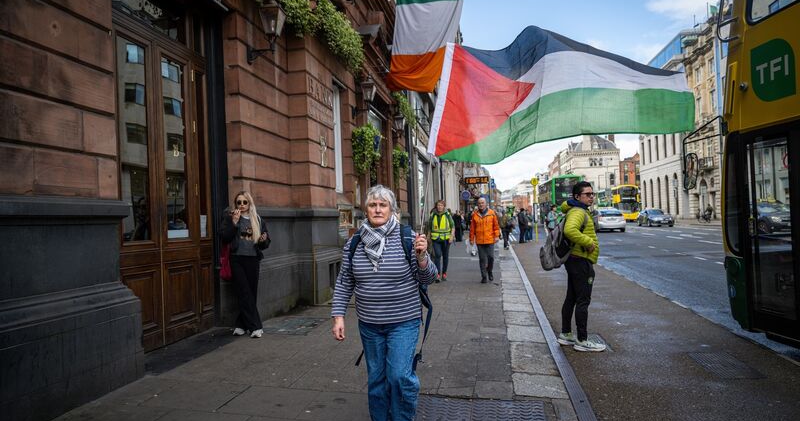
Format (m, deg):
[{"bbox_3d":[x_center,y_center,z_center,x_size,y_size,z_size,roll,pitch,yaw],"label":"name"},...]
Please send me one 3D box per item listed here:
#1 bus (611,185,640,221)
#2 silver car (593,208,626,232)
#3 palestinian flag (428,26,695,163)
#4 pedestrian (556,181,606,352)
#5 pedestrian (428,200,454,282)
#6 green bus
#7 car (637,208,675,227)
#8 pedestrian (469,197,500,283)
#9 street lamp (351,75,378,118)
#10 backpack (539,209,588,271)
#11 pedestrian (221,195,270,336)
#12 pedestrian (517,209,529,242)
[{"bbox_3d":[28.852,-0.690,69.911,2.550,4.300,11.000,-3,-1,10],"label":"bus"},{"bbox_3d":[13.950,0.660,36.300,1.760,1.490,4.460,-2,-1,10],"label":"silver car"},{"bbox_3d":[0.885,-0.690,3.120,1.470,0.800,0.380,-2,-1,12],"label":"palestinian flag"},{"bbox_3d":[1.896,0.565,5.570,0.480,1.720,0.520,-3,-1,17],"label":"pedestrian"},{"bbox_3d":[0.852,0.634,10.900,0.540,1.680,0.420,-2,-1,10],"label":"pedestrian"},{"bbox_3d":[13.971,-0.420,46.401,2.550,4.300,11.000,-3,-1,10],"label":"green bus"},{"bbox_3d":[21.300,0.590,44.800,1.800,1.460,4.450,-2,-1,9],"label":"car"},{"bbox_3d":[1.771,0.621,11.150,0.620,1.780,0.450,-2,-1,10],"label":"pedestrian"},{"bbox_3d":[-0.749,-2.363,11.100,0.480,0.880,0.340,-3,-1,10],"label":"street lamp"},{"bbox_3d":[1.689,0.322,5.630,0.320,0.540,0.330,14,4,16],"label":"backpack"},{"bbox_3d":[-1.762,0.615,6.100,0.560,1.670,0.420,-2,-1,-8],"label":"pedestrian"},{"bbox_3d":[6.257,0.783,27.300,0.400,1.760,0.520,-1,-2,-42],"label":"pedestrian"}]

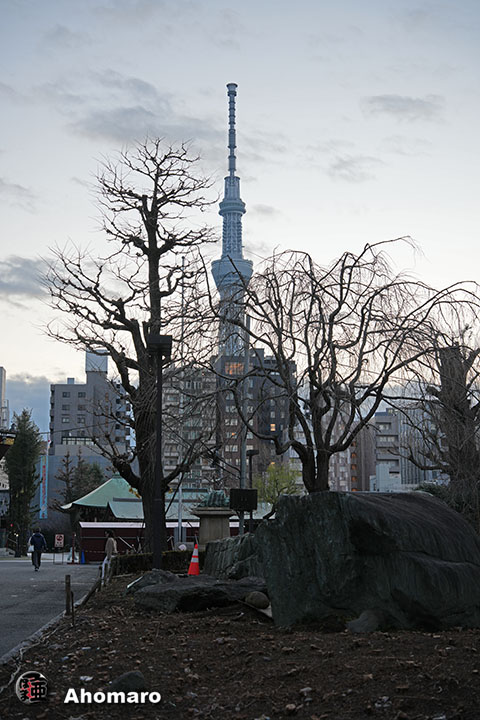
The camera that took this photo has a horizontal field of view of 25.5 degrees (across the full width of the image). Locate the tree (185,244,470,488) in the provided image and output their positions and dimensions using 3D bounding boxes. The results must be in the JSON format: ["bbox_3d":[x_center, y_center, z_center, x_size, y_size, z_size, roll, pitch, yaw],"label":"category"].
[{"bbox_3d":[1.931,1.077,22.121,6.100,7.500,5.700,0,-9,0],"label":"tree"}]

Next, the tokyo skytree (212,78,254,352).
[{"bbox_3d":[-9.947,-78.773,1444.259,66.000,634.000,66.000,0,-9,0],"label":"tokyo skytree"}]

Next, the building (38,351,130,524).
[{"bbox_3d":[-35.624,20.348,245.980,20.000,43.000,18.000,0,-9,0],"label":"building"}]

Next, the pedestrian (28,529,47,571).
[{"bbox_3d":[-7.945,7.441,41.644,0.620,1.720,0.500,0,-9,0],"label":"pedestrian"}]

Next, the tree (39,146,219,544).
[{"bbox_3d":[-3.883,-0.468,37.581,6.100,15.700,6.000,0,-9,0],"label":"tree"}]

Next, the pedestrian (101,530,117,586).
[{"bbox_3d":[-3.782,5.665,30.484,0.480,1.580,0.480,0,-9,0],"label":"pedestrian"}]

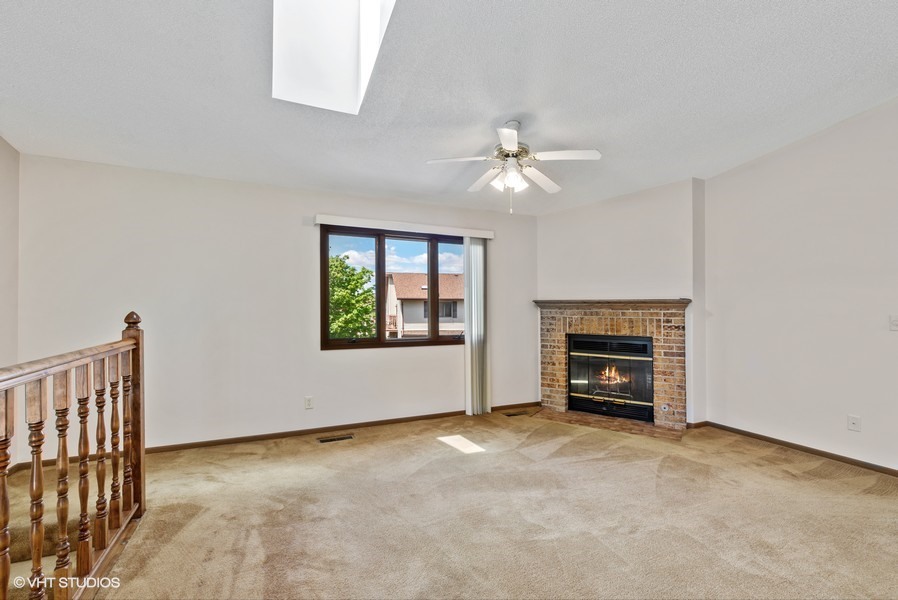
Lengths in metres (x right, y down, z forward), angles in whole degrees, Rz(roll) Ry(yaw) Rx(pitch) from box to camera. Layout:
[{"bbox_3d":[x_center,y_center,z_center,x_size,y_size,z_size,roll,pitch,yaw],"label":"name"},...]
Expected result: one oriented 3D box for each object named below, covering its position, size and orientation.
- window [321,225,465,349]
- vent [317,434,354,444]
[{"bbox_3d":[-0.462,-0.120,4.109,1.790,1.265,0.100,0,-1,-23],"label":"window"},{"bbox_3d":[-1.073,1.318,3.555,0.340,0.020,0.140,0,-1,-23],"label":"vent"}]

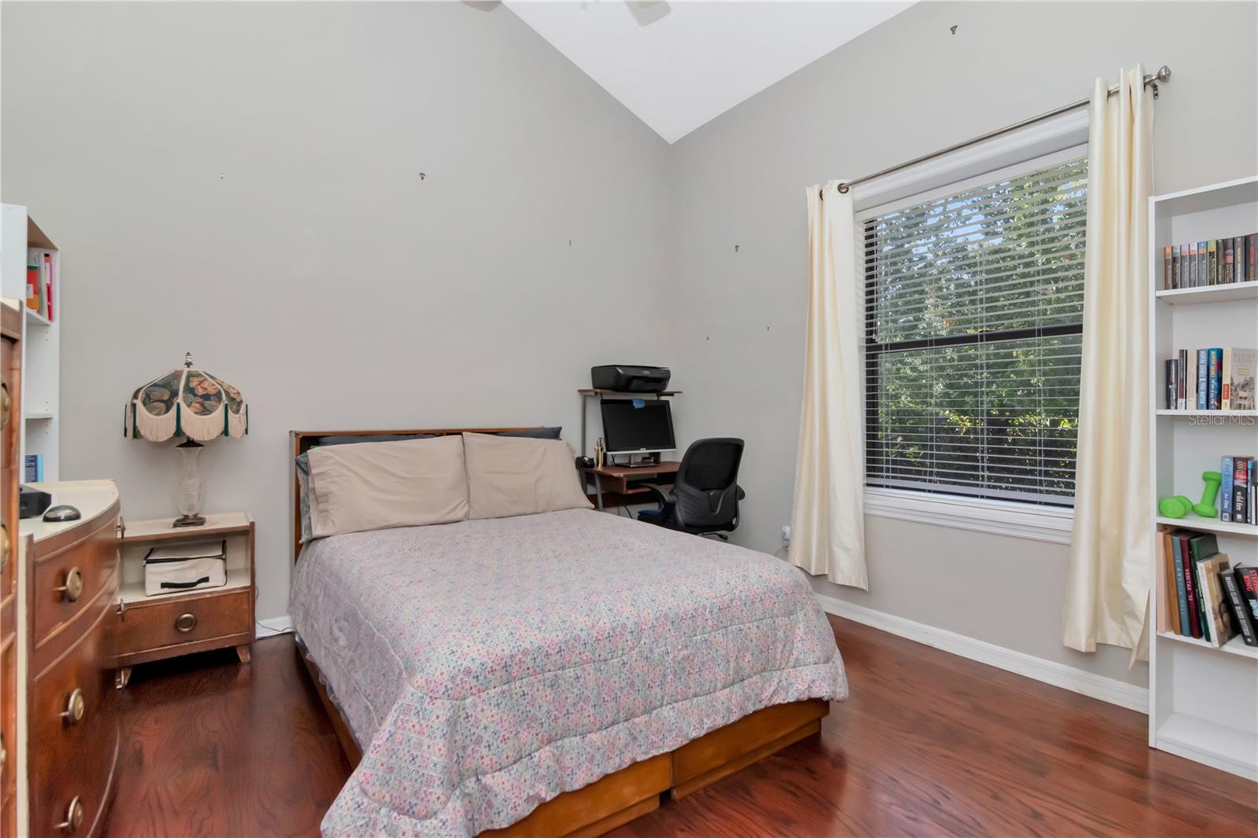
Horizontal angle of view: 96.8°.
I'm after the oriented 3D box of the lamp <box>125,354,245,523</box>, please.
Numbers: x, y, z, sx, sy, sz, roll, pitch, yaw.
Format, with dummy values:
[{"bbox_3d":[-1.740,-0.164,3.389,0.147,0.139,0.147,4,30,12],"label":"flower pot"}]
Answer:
[{"bbox_3d":[-1.893,0.090,2.401,0.420,0.745,0.420,0,0,-35],"label":"lamp"}]

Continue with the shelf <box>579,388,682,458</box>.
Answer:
[{"bbox_3d":[0.016,0.064,3.724,0.675,0.505,0.280,0,0,-35],"label":"shelf"}]

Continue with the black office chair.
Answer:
[{"bbox_3d":[0.345,0.586,3.190,0.610,0.980,0.610,0,0,-41],"label":"black office chair"}]

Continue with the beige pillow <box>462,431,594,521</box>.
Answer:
[{"bbox_3d":[-0.590,0.309,3.144,0.700,0.450,0.170,0,-17,-35],"label":"beige pillow"}]

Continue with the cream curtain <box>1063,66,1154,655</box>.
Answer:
[{"bbox_3d":[1.782,-0.185,2.065,0.145,2.160,0.280,0,0,-38],"label":"cream curtain"}]

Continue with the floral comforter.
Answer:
[{"bbox_3d":[-0.387,0.730,2.186,1.535,0.460,1.840,0,0,-35],"label":"floral comforter"}]

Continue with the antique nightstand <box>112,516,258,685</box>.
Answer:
[{"bbox_3d":[-1.903,0.760,2.423,0.465,0.630,0.370,0,0,-35],"label":"antique nightstand"}]

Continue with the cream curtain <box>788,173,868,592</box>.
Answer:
[{"bbox_3d":[1.065,-0.192,2.996,0.145,2.140,0.410,0,0,-38],"label":"cream curtain"}]

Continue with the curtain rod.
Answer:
[{"bbox_3d":[1.474,-1.203,2.508,0.120,0.080,1.410,0,0,-38],"label":"curtain rod"}]

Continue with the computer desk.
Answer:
[{"bbox_3d":[0.137,0.695,3.660,0.770,0.755,0.550,0,0,-35],"label":"computer desk"}]

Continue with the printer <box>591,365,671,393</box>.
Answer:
[{"bbox_3d":[0.015,-0.261,3.703,0.436,0.145,0.330,0,0,-35],"label":"printer"}]

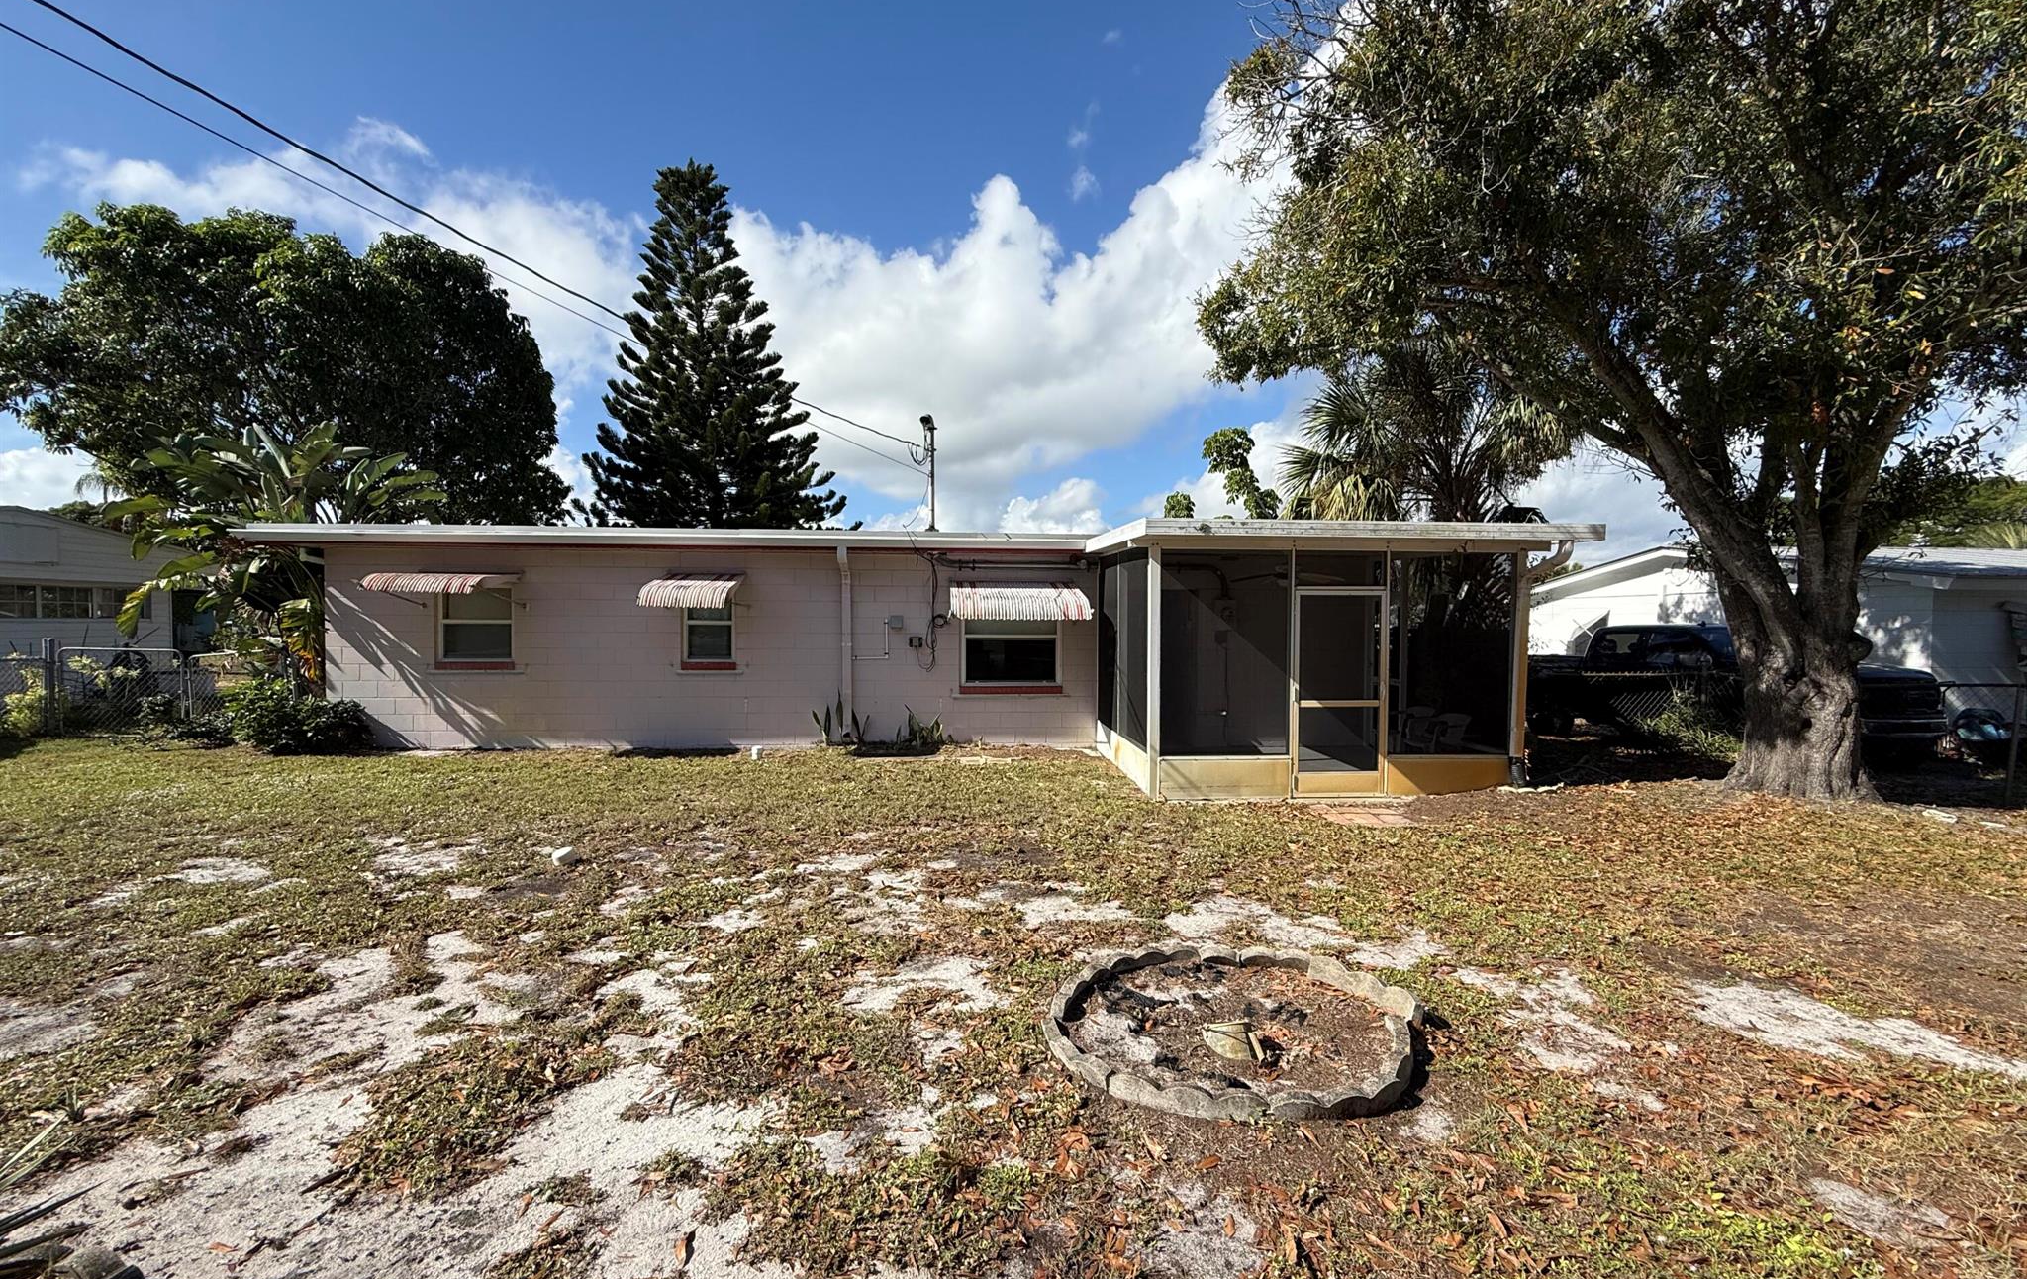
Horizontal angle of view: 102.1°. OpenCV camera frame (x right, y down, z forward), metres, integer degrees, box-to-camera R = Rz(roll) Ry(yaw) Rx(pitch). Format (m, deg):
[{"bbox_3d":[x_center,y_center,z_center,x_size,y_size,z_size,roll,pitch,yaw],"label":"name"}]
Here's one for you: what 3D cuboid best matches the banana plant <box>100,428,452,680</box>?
[{"bbox_3d":[-9.750,-0.735,10.850,4.300,4.200,3.800,0,1,0],"label":"banana plant"}]

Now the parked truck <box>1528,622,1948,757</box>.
[{"bbox_3d":[10.900,0.769,13.200,2.030,1.940,5.800,0,1,-6],"label":"parked truck"}]

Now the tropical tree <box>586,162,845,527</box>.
[{"bbox_3d":[-8.500,-6.228,23.500,8.000,15.000,8.000,0,1,0],"label":"tropical tree"}]

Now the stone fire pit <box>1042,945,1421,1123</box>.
[{"bbox_3d":[0.920,1.579,3.420,1.510,0.120,1.390,0,1,0],"label":"stone fire pit"}]

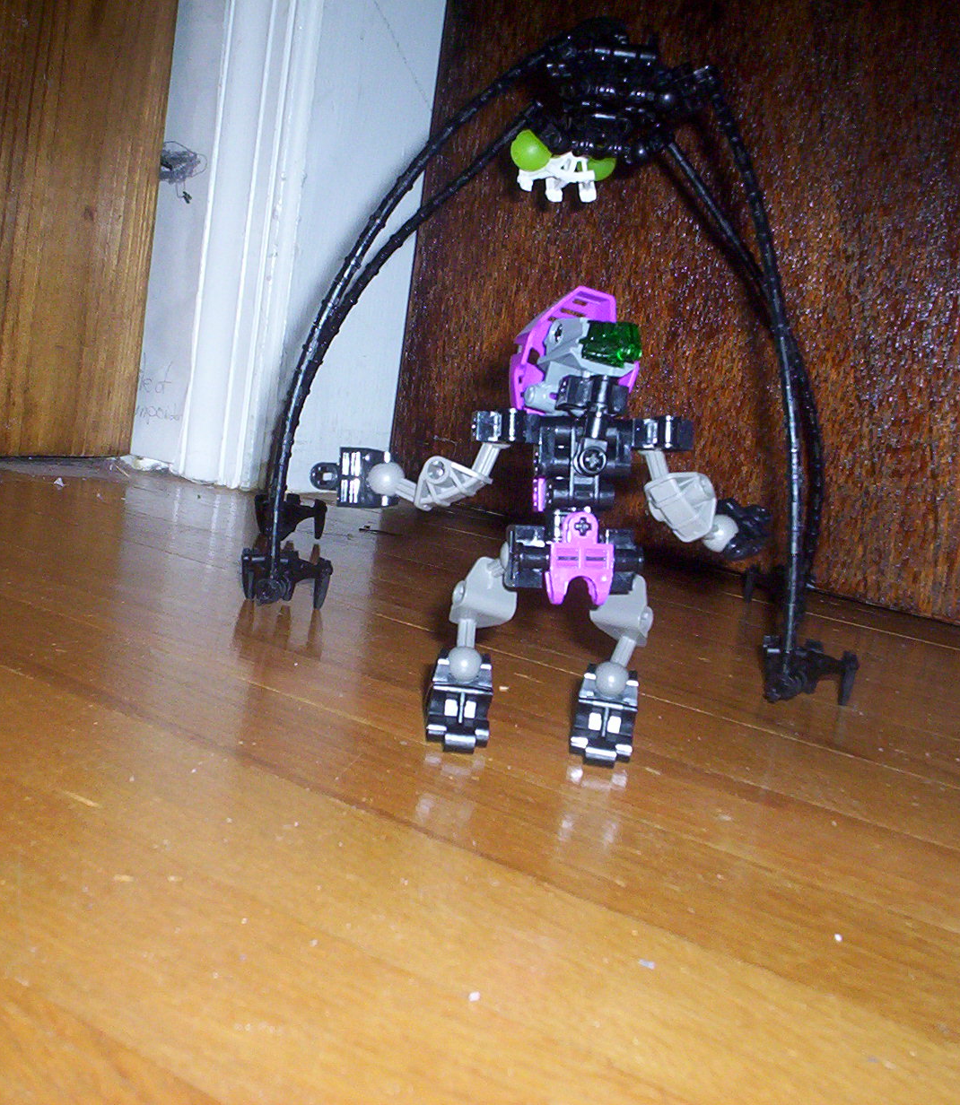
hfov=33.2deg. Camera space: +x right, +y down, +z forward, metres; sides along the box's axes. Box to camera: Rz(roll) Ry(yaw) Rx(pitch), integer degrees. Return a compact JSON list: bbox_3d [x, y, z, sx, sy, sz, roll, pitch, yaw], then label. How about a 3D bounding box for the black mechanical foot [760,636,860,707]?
[{"bbox_3d":[0.119,0.043,0.583,0.035,0.022,0.024,8,9,0],"label":"black mechanical foot"}]

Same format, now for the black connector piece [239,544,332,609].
[{"bbox_3d":[-0.074,0.009,0.620,0.035,0.022,0.024,8,9,0],"label":"black connector piece"}]

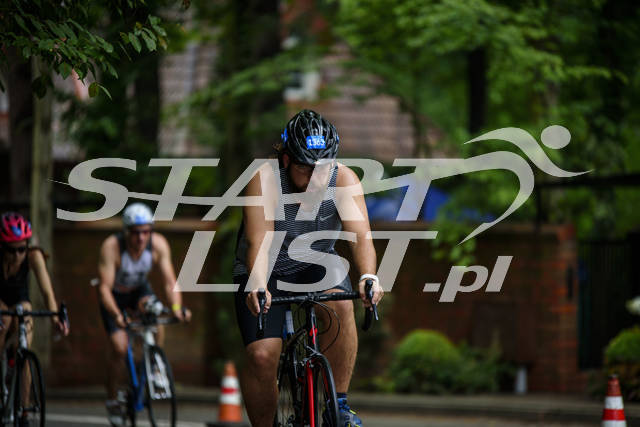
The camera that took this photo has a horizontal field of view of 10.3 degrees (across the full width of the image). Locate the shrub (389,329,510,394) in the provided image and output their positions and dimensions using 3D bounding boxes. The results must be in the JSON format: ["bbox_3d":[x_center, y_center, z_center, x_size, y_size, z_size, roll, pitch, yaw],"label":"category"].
[{"bbox_3d":[1.350,1.540,37.200,1.270,0.690,0.850,0,-2,0],"label":"shrub"}]

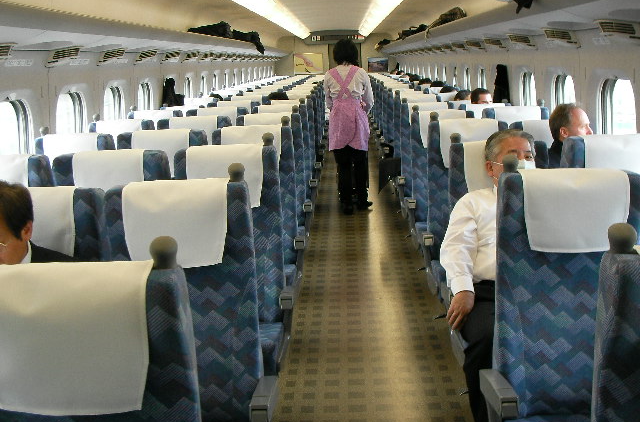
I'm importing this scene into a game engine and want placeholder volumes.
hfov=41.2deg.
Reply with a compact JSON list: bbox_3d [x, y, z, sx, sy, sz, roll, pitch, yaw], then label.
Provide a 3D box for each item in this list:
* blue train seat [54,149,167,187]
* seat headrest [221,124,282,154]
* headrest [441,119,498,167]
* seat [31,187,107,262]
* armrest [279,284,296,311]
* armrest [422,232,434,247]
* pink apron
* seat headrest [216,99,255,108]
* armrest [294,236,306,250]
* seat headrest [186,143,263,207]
[{"bbox_3d":[-0.875,0.323,3.477,0.470,1.090,0.640,-2,10,2],"label":"blue train seat"},{"bbox_3d":[-0.368,-0.333,4.599,0.325,0.270,0.130,-2,10,2],"label":"seat headrest"},{"bbox_3d":[0.801,-0.368,4.557,0.320,0.270,0.130,-2,10,2],"label":"headrest"},{"bbox_3d":[-0.904,0.506,2.453,0.470,1.090,0.640,-2,10,2],"label":"seat"},{"bbox_3d":[-0.125,0.331,3.399,0.058,0.078,0.290,-2,10,2],"label":"armrest"},{"bbox_3d":[0.554,0.127,4.408,0.058,0.078,0.290,-2,10,2],"label":"armrest"},{"bbox_3d":[0.281,-0.963,8.001,0.390,0.810,0.270,-2,10,2],"label":"pink apron"},{"bbox_3d":[-0.767,-0.868,7.685,0.345,0.270,0.140,-2,10,2],"label":"seat headrest"},{"bbox_3d":[-0.097,0.148,4.423,0.058,0.078,0.290,-2,10,2],"label":"armrest"},{"bbox_3d":[-0.396,-0.149,3.575,0.335,0.270,0.140,-2,10,2],"label":"seat headrest"}]

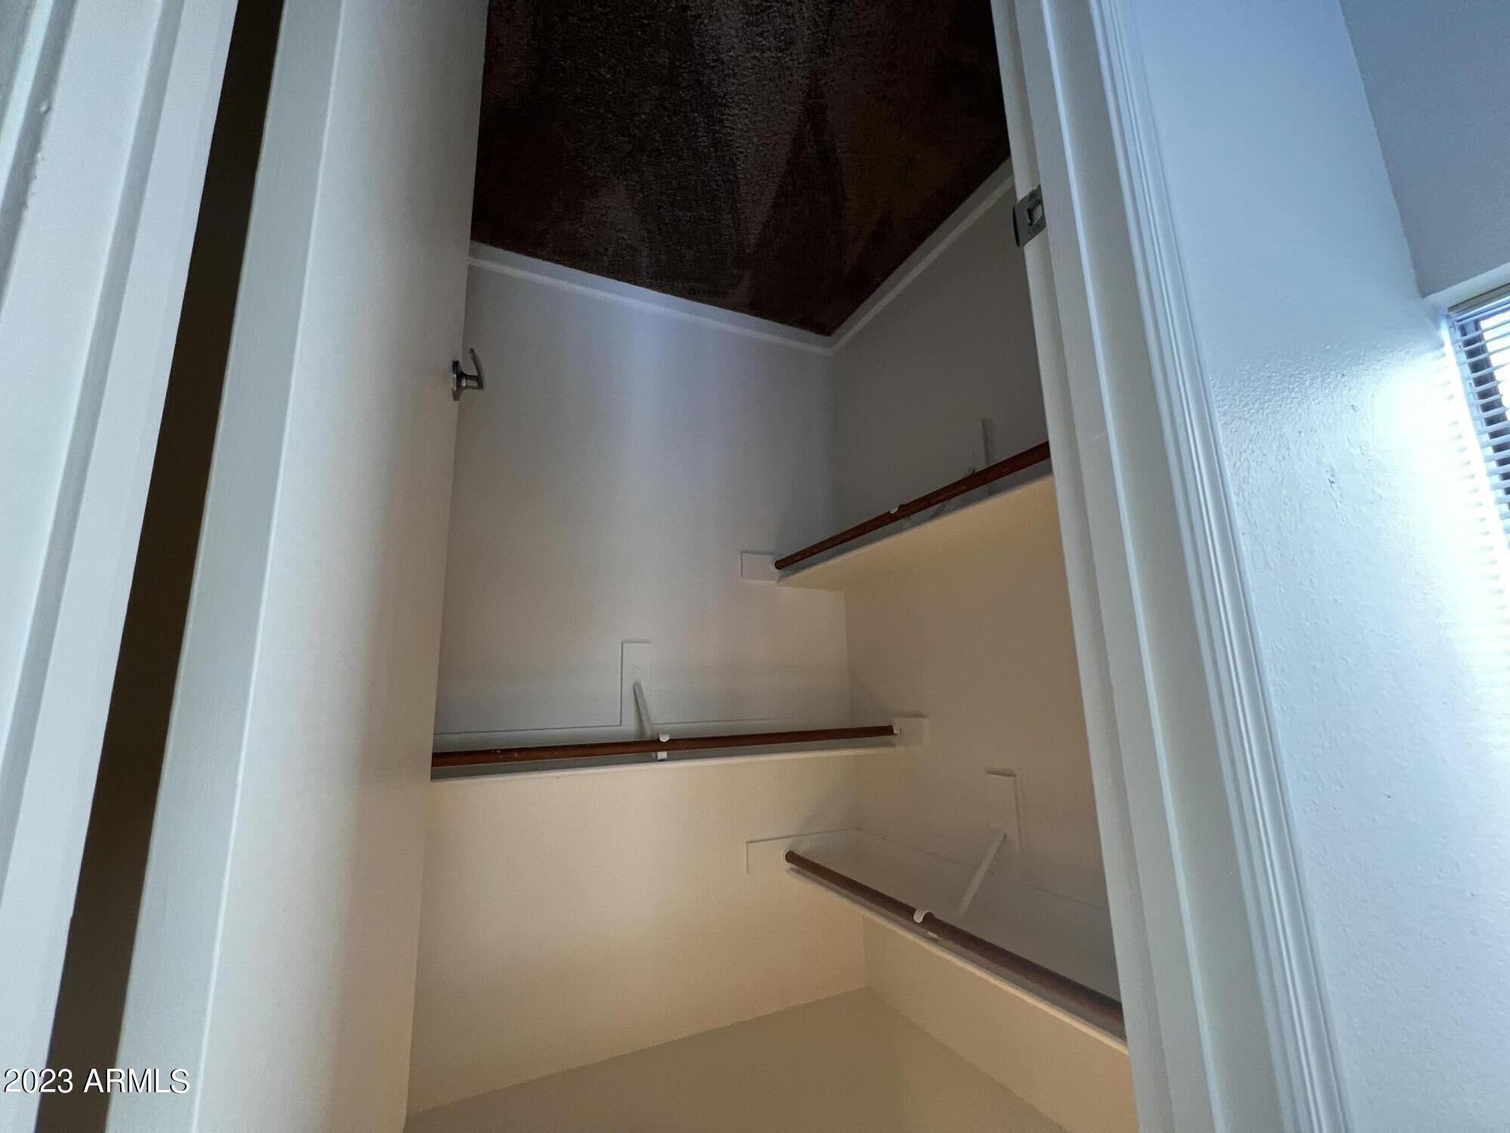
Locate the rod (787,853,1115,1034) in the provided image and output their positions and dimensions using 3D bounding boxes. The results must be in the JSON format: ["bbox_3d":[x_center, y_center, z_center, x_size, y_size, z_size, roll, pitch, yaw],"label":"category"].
[{"bbox_3d":[0.424,0.813,1.265,0.034,0.034,1.360,5,166,-27],"label":"rod"}]

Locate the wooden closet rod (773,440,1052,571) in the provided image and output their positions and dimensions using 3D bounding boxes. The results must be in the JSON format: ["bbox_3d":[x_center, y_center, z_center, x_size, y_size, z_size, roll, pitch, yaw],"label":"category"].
[{"bbox_3d":[0.382,-0.141,1.462,0.034,0.034,1.360,5,166,-26],"label":"wooden closet rod"}]

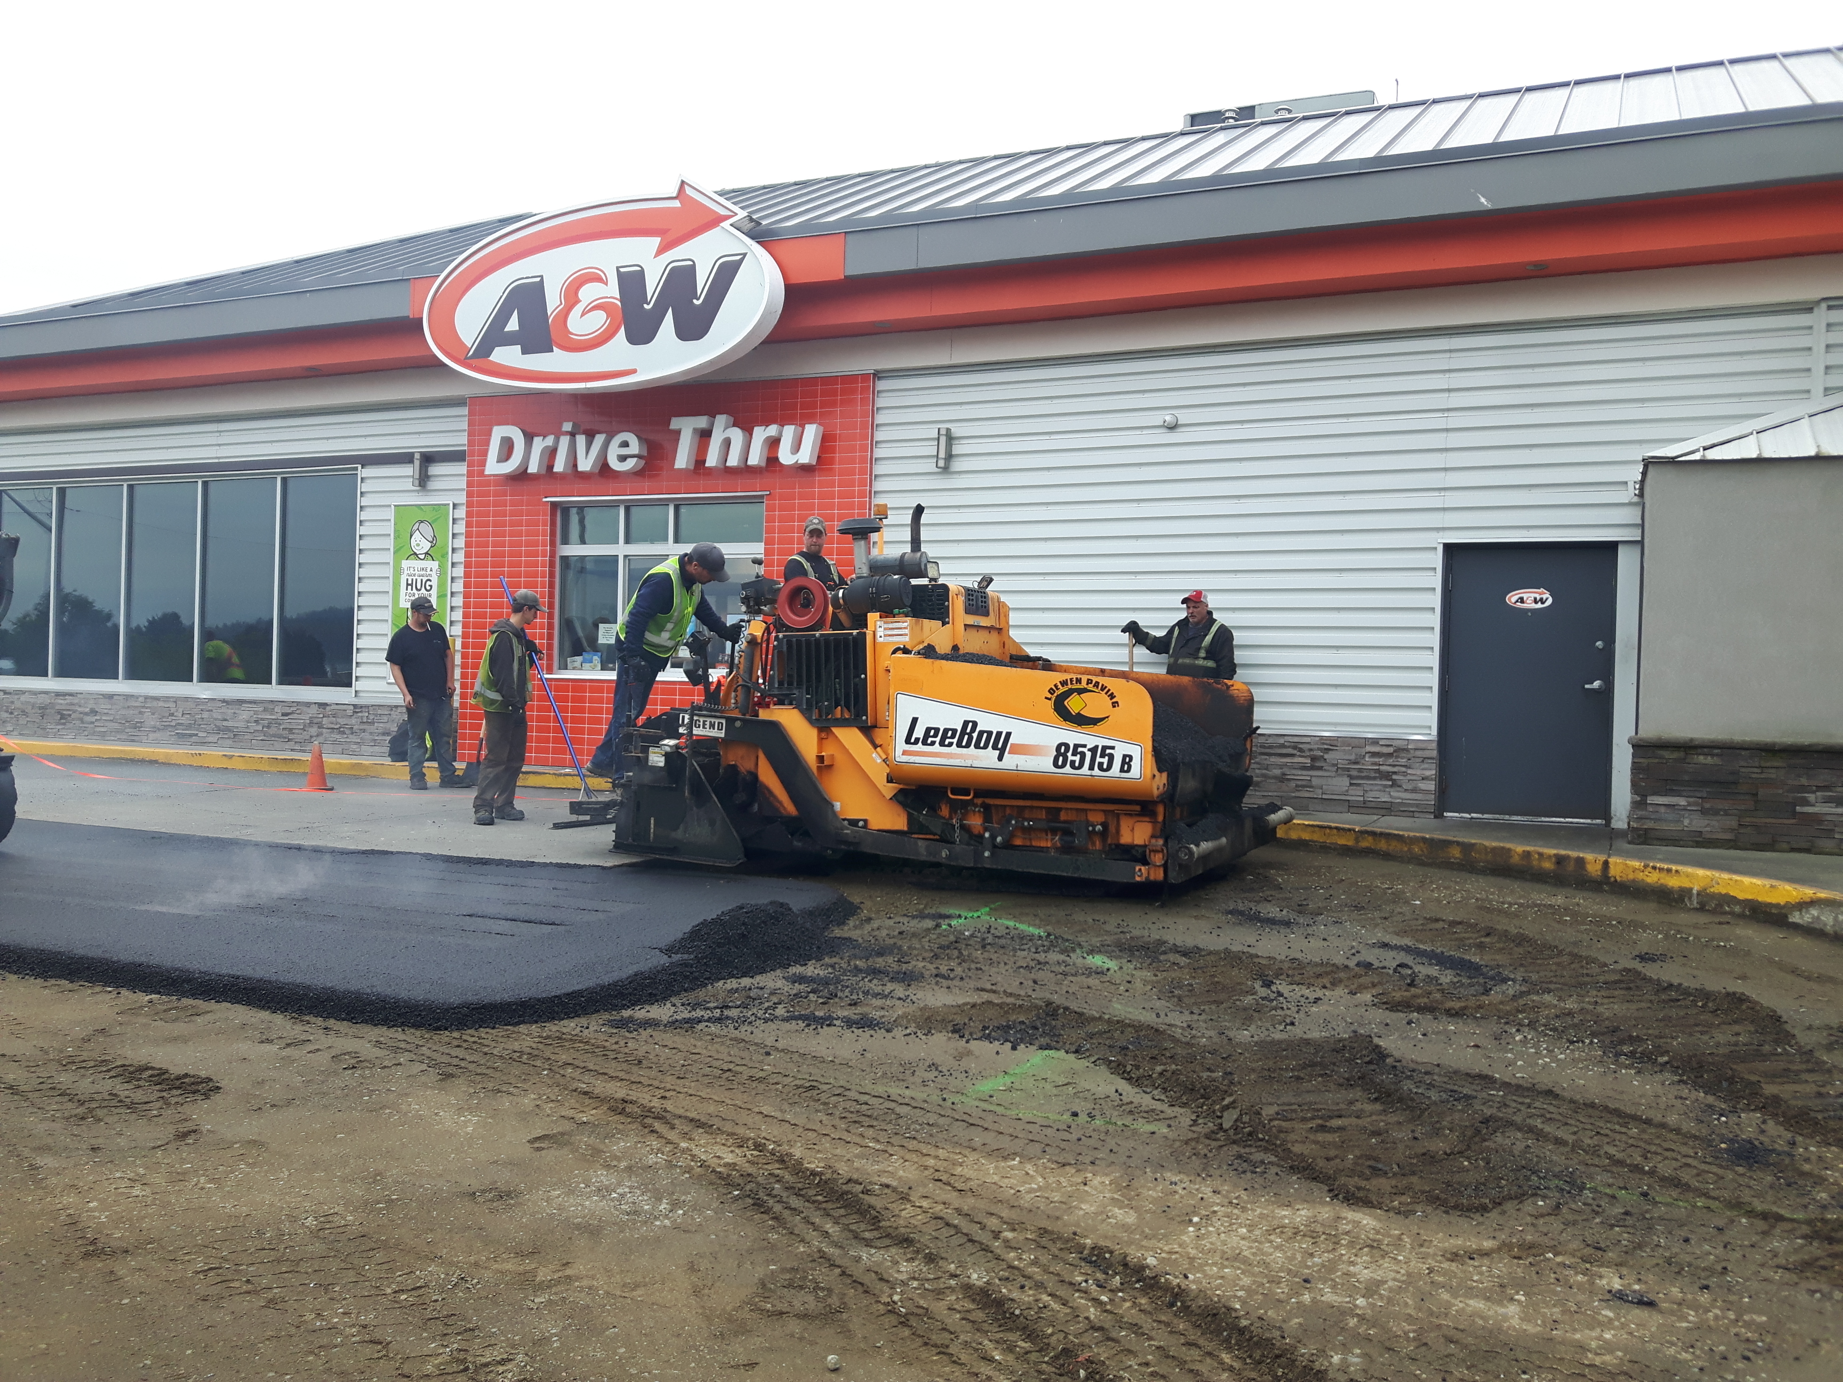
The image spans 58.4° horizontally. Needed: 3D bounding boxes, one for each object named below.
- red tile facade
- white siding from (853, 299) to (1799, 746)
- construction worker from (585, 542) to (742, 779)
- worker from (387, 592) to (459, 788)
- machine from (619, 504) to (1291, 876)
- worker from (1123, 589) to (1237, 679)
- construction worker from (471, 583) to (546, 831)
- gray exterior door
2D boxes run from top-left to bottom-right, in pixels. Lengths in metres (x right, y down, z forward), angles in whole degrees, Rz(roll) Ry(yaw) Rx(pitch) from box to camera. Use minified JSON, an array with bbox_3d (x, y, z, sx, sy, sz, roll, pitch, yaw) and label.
[{"bbox_3d":[-2.741,-1.122,16.858,5.070,3.920,0.200,1,0,27],"label":"red tile facade"},{"bbox_3d":[2.998,-1.283,13.882,7.800,3.280,0.120,1,0,27],"label":"white siding"},{"bbox_3d":[-1.773,-0.210,11.200,0.950,1.600,0.600,1,0,26],"label":"construction worker"},{"bbox_3d":[-4.768,0.013,15.700,0.620,1.850,0.450,1,0,-27],"label":"worker"},{"bbox_3d":[0.318,-0.082,11.159,3.950,2.330,2.600,1,0,23],"label":"machine"},{"bbox_3d":[2.045,0.073,13.200,0.850,1.770,0.500,1,0,14],"label":"worker"},{"bbox_3d":[-3.119,0.118,12.350,0.470,1.780,0.500,1,0,18],"label":"construction worker"},{"bbox_3d":[4.757,-0.079,13.007,1.270,2.170,0.100,1,0,27],"label":"gray exterior door"}]

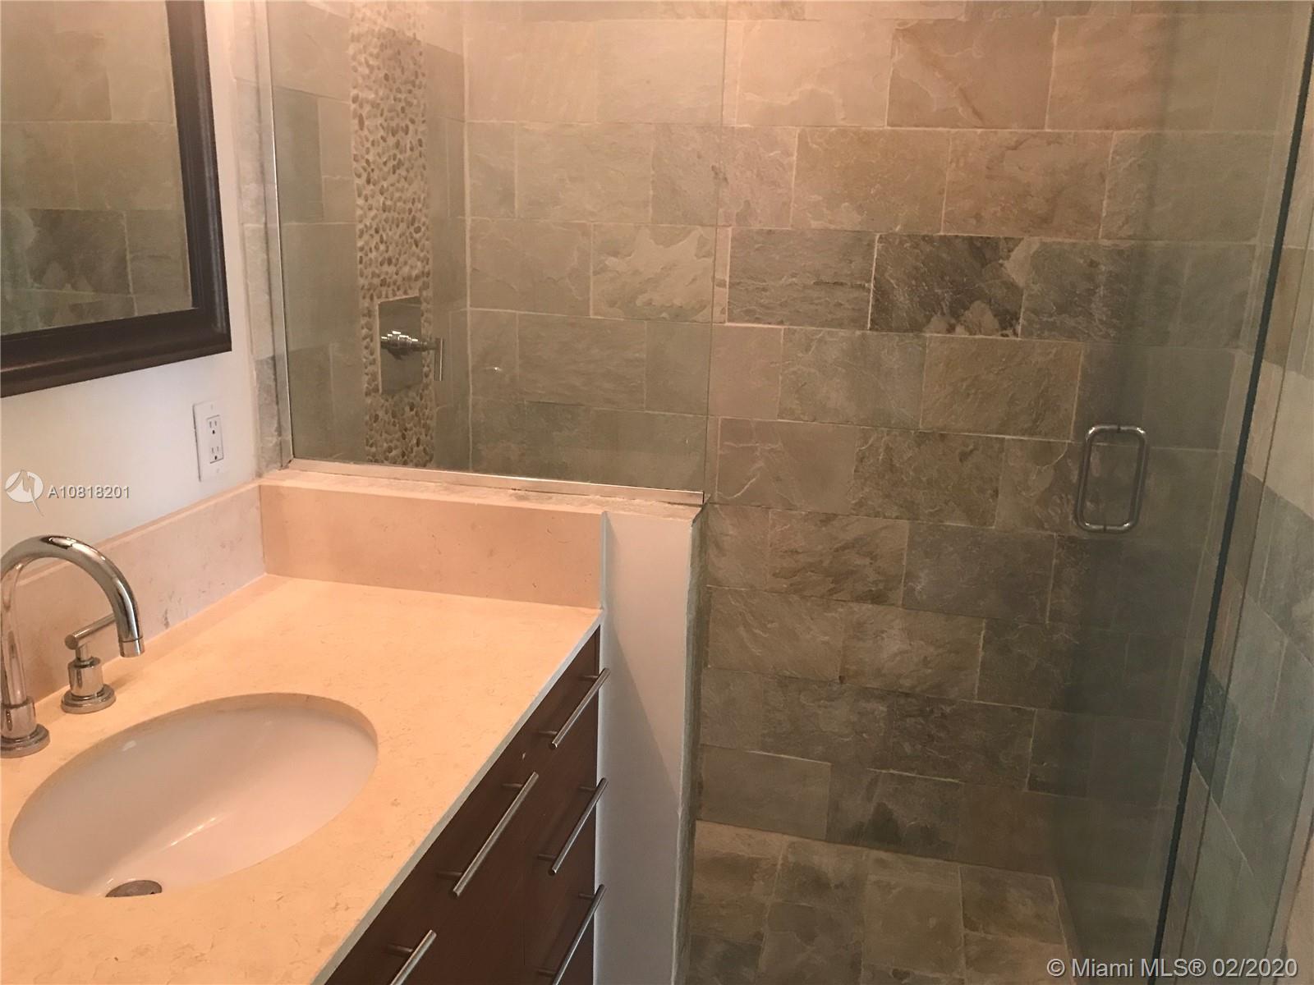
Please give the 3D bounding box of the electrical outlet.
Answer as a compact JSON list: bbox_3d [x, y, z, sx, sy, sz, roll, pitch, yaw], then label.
[{"bbox_3d":[-0.668,-0.080,1.599,0.008,0.116,0.070,5,15,12],"label":"electrical outlet"}]

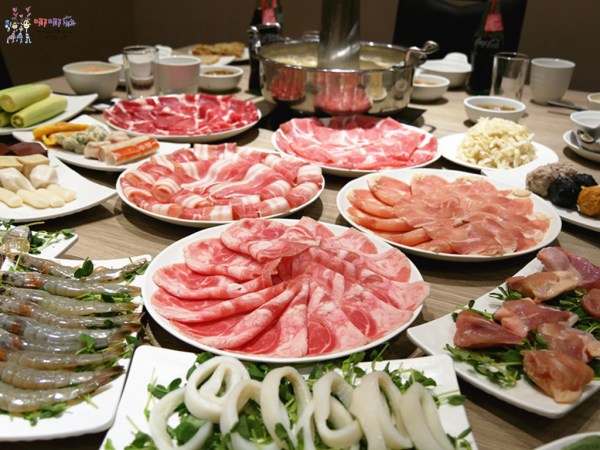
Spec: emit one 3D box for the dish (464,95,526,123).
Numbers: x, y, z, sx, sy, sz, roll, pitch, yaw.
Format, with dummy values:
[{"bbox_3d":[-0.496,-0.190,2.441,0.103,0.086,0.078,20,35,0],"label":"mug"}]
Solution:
[{"bbox_3d":[0.341,-0.198,1.160,0.106,0.036,0.106,2,25,0],"label":"dish"}]

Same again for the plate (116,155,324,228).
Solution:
[{"bbox_3d":[-0.097,-0.041,0.810,0.250,0.027,0.250,1,25,-1],"label":"plate"}]

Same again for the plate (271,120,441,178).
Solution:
[{"bbox_3d":[0.082,-0.113,0.976,0.250,0.027,0.250,1,25,-1],"label":"plate"}]

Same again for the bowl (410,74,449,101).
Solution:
[{"bbox_3d":[0.245,-0.271,1.311,0.102,0.038,0.102,2,25,0],"label":"bowl"}]

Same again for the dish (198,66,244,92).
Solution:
[{"bbox_3d":[-0.164,-0.297,1.341,0.101,0.037,0.101,1,25,-1],"label":"dish"}]

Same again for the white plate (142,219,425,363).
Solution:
[{"bbox_3d":[-0.014,0.057,0.600,0.250,0.026,0.250,2,25,-1],"label":"white plate"}]

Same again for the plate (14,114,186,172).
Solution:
[{"bbox_3d":[-0.282,-0.111,0.936,0.225,0.027,0.132,18,29,29],"label":"plate"}]

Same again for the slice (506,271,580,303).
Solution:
[{"bbox_3d":[0.217,0.055,0.588,0.066,0.020,0.042,2,25,0],"label":"slice"}]

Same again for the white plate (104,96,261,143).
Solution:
[{"bbox_3d":[-0.186,-0.168,1.065,0.250,0.026,0.250,2,25,-1],"label":"white plate"}]

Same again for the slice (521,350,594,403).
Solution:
[{"bbox_3d":[0.185,0.108,0.471,0.053,0.026,0.044,19,30,31],"label":"slice"}]

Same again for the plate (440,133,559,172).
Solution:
[{"bbox_3d":[0.287,-0.100,0.962,0.170,0.022,0.170,2,25,0],"label":"plate"}]

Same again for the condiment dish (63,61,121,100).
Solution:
[{"bbox_3d":[-0.392,-0.272,1.254,0.107,0.054,0.107,1,25,-1],"label":"condiment dish"}]

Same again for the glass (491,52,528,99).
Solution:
[{"bbox_3d":[0.409,-0.288,1.300,0.066,0.086,0.066,2,25,0],"label":"glass"}]

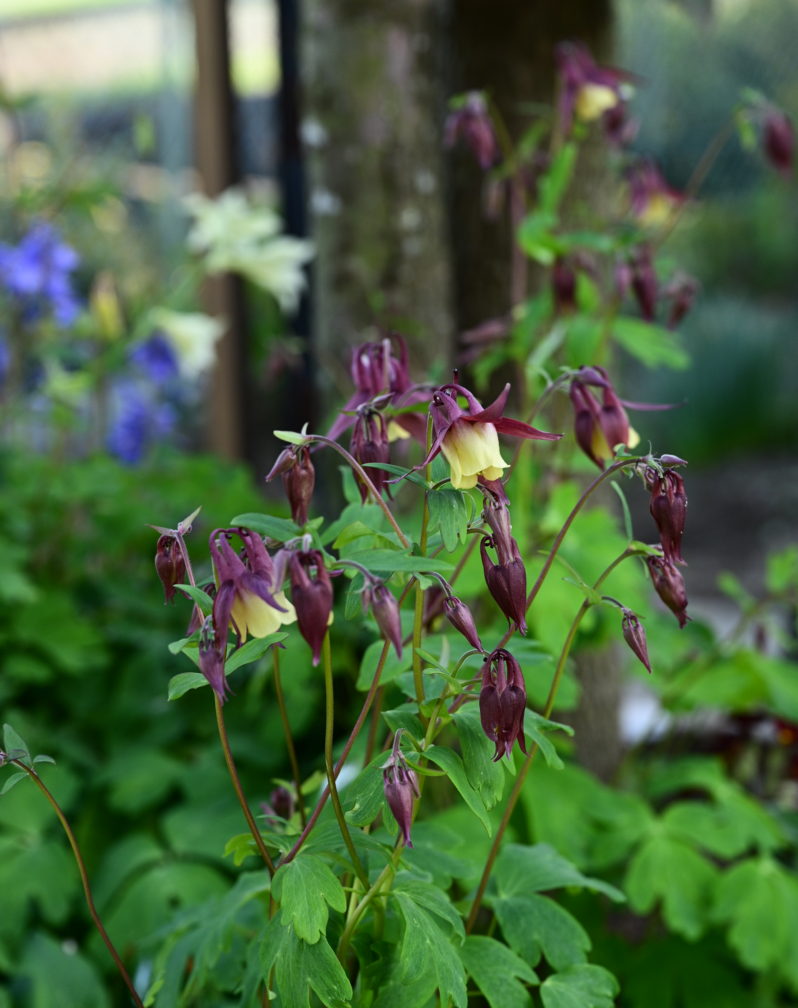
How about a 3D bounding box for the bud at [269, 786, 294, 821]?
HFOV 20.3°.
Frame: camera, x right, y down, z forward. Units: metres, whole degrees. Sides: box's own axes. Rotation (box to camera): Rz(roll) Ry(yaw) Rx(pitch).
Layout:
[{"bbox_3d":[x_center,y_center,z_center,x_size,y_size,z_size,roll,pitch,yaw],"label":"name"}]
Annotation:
[{"bbox_3d":[-0.045,0.114,0.850,0.010,0.014,0.010,-1,14,0],"label":"bud"}]

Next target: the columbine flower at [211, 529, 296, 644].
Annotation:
[{"bbox_3d":[-0.049,0.028,0.750,0.029,0.038,0.031,-10,18,-30],"label":"columbine flower"}]

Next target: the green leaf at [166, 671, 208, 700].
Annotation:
[{"bbox_3d":[-0.085,0.073,0.900,0.017,0.011,0.012,3,15,17],"label":"green leaf"}]

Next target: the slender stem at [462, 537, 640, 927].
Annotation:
[{"bbox_3d":[0.066,0.096,0.910,0.015,0.173,0.012,24,10,0],"label":"slender stem"}]

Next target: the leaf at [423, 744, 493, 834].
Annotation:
[{"bbox_3d":[0.020,0.096,0.750,0.023,0.030,0.015,-1,15,0],"label":"leaf"}]

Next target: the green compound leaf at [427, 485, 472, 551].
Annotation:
[{"bbox_3d":[0.020,0.005,0.880,0.018,0.026,0.008,-1,5,0],"label":"green compound leaf"}]

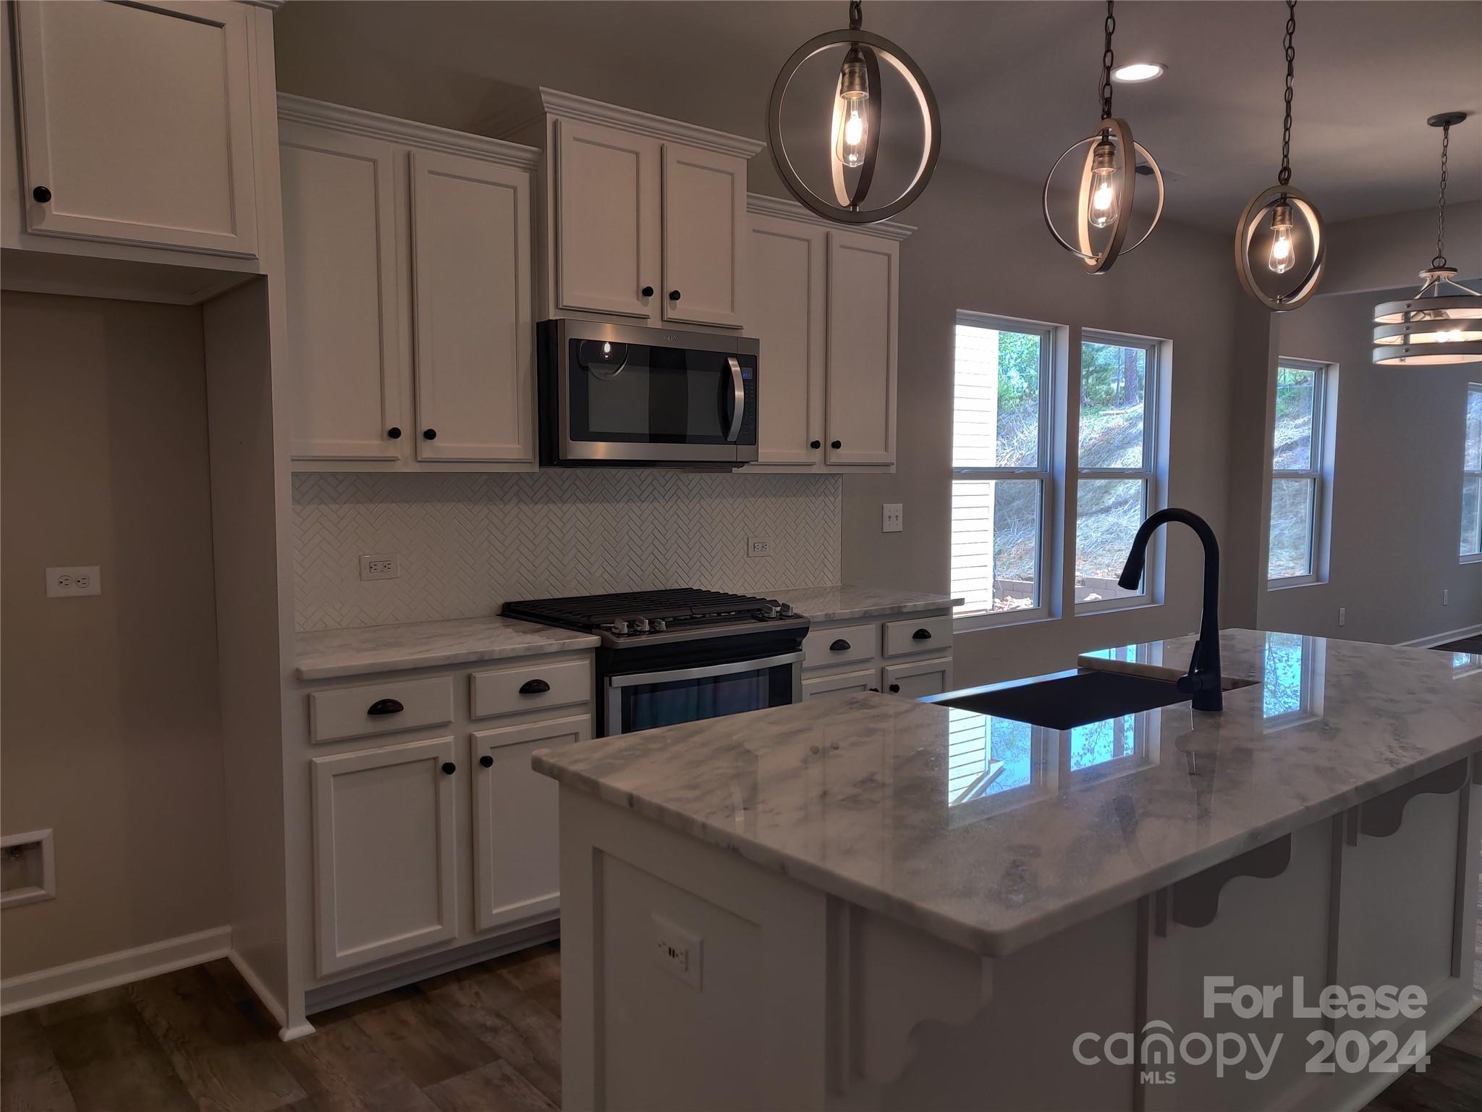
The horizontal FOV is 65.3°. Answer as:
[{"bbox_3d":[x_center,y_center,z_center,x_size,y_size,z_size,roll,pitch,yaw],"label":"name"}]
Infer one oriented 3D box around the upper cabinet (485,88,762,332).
[{"bbox_3d":[-0.385,-1.061,3.822,0.868,0.657,0.425,-3,6,-40],"label":"upper cabinet"}]

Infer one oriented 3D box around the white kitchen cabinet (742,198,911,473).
[{"bbox_3d":[0.227,-0.795,4.394,0.871,0.955,0.365,-3,6,-40],"label":"white kitchen cabinet"}]

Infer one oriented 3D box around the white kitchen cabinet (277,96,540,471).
[{"bbox_3d":[-1.023,-0.724,3.355,0.842,0.959,0.365,-3,6,-40],"label":"white kitchen cabinet"}]

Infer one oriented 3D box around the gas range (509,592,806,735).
[{"bbox_3d":[-0.272,0.625,3.792,0.766,0.937,0.701,-4,6,-39],"label":"gas range"}]

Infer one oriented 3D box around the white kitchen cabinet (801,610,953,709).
[{"bbox_3d":[0.306,0.613,4.312,0.766,0.874,0.630,-4,6,-39],"label":"white kitchen cabinet"}]

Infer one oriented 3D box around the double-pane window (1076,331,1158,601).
[{"bbox_3d":[1.944,-0.436,6.113,0.837,1.440,0.081,-4,6,-39],"label":"double-pane window"}]

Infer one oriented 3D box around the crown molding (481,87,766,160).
[{"bbox_3d":[-0.384,-1.360,3.800,0.868,0.058,0.425,-3,6,-40],"label":"crown molding"}]

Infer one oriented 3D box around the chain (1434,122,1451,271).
[{"bbox_3d":[2.684,-1.375,4.427,0.040,0.553,0.040,-3,6,-40],"label":"chain"}]

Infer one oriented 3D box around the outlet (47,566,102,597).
[{"bbox_3d":[-1.753,0.068,3.040,0.123,0.075,0.009,-3,6,-40],"label":"outlet"}]

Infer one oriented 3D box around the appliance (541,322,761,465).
[{"bbox_3d":[-0.352,-0.517,3.821,0.764,0.435,0.408,-4,6,-39],"label":"appliance"}]

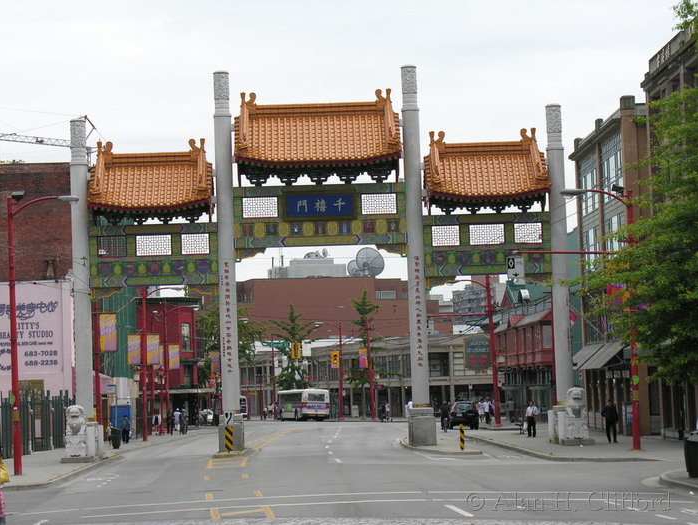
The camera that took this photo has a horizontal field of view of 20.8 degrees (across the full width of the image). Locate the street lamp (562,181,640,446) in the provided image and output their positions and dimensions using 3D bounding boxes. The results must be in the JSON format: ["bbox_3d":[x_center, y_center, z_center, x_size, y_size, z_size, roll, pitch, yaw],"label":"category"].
[{"bbox_3d":[8.793,2.024,66.297,2.650,9.100,0.450,-2,-4,0],"label":"street lamp"}]

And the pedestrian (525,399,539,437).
[{"bbox_3d":[8.327,7.128,86.500,0.620,1.670,0.400,-2,-4,0],"label":"pedestrian"}]

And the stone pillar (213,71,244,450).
[{"bbox_3d":[-4.994,-0.051,78.000,1.050,15.570,1.250,-2,-4,0],"label":"stone pillar"}]

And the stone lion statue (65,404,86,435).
[{"bbox_3d":[-10.690,6.176,74.300,0.820,1.170,1.050,-2,-4,0],"label":"stone lion statue"}]

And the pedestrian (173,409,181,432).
[{"bbox_3d":[-12.794,11.713,141.555,0.520,1.680,0.380,-2,-4,0],"label":"pedestrian"}]

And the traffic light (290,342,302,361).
[{"bbox_3d":[-4.391,7.304,156.000,0.780,1.330,0.350,-2,-4,0],"label":"traffic light"}]

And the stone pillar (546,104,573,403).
[{"bbox_3d":[8.848,-0.390,79.911,0.750,12.565,0.750,-2,-4,0],"label":"stone pillar"}]

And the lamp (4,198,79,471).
[{"bbox_3d":[-9.469,2.230,59.500,2.250,8.810,0.400,-2,-4,-1],"label":"lamp"}]

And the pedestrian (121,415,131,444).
[{"bbox_3d":[-12.450,9.329,106.052,0.580,1.600,0.400,-2,-4,9],"label":"pedestrian"}]

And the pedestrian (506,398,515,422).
[{"bbox_3d":[10.994,10.067,129.000,0.520,1.680,0.420,-2,-4,0],"label":"pedestrian"}]

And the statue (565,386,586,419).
[{"bbox_3d":[8.873,5.474,74.300,0.820,1.230,1.050,-2,-4,0],"label":"statue"}]

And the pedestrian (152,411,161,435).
[{"bbox_3d":[-12.906,10.734,127.355,0.550,1.680,0.380,-2,-4,0],"label":"pedestrian"}]

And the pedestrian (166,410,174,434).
[{"bbox_3d":[-11.781,10.549,125.356,0.530,1.700,0.400,-1,-4,-7],"label":"pedestrian"}]

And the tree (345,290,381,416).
[{"bbox_3d":[1.614,9.027,186.000,4.000,12.570,4.000,-2,-4,0],"label":"tree"}]

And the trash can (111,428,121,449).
[{"bbox_3d":[-11.490,8.689,93.833,0.520,1.020,0.520,-2,-4,0],"label":"trash can"}]

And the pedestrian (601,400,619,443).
[{"bbox_3d":[10.357,6.273,75.000,0.620,1.700,0.400,-2,-4,0],"label":"pedestrian"}]

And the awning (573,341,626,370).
[{"bbox_3d":[12.233,4.755,95.868,1.460,1.400,16.800,-2,-4,0],"label":"awning"}]

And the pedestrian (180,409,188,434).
[{"bbox_3d":[-11.039,10.633,126.755,0.550,1.680,0.380,0,-4,-20],"label":"pedestrian"}]

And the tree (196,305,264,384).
[{"bbox_3d":[-10.174,8.951,166.000,6.600,10.570,6.400,-2,-4,0],"label":"tree"}]

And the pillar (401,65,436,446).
[{"bbox_3d":[2.729,-0.287,78.000,1.050,15.550,1.250,-2,-4,0],"label":"pillar"}]

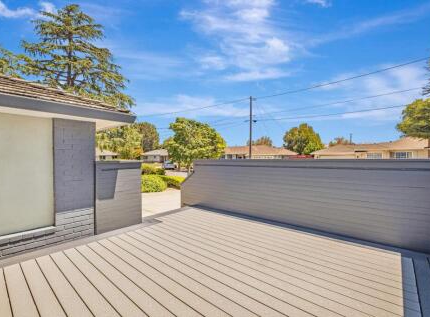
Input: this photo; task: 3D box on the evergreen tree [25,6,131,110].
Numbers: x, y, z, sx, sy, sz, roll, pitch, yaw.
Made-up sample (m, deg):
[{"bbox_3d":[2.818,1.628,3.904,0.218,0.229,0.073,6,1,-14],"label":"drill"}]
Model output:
[{"bbox_3d":[-15.600,-7.700,22.000,12.300,18.700,12.300,0,0,0],"label":"evergreen tree"}]

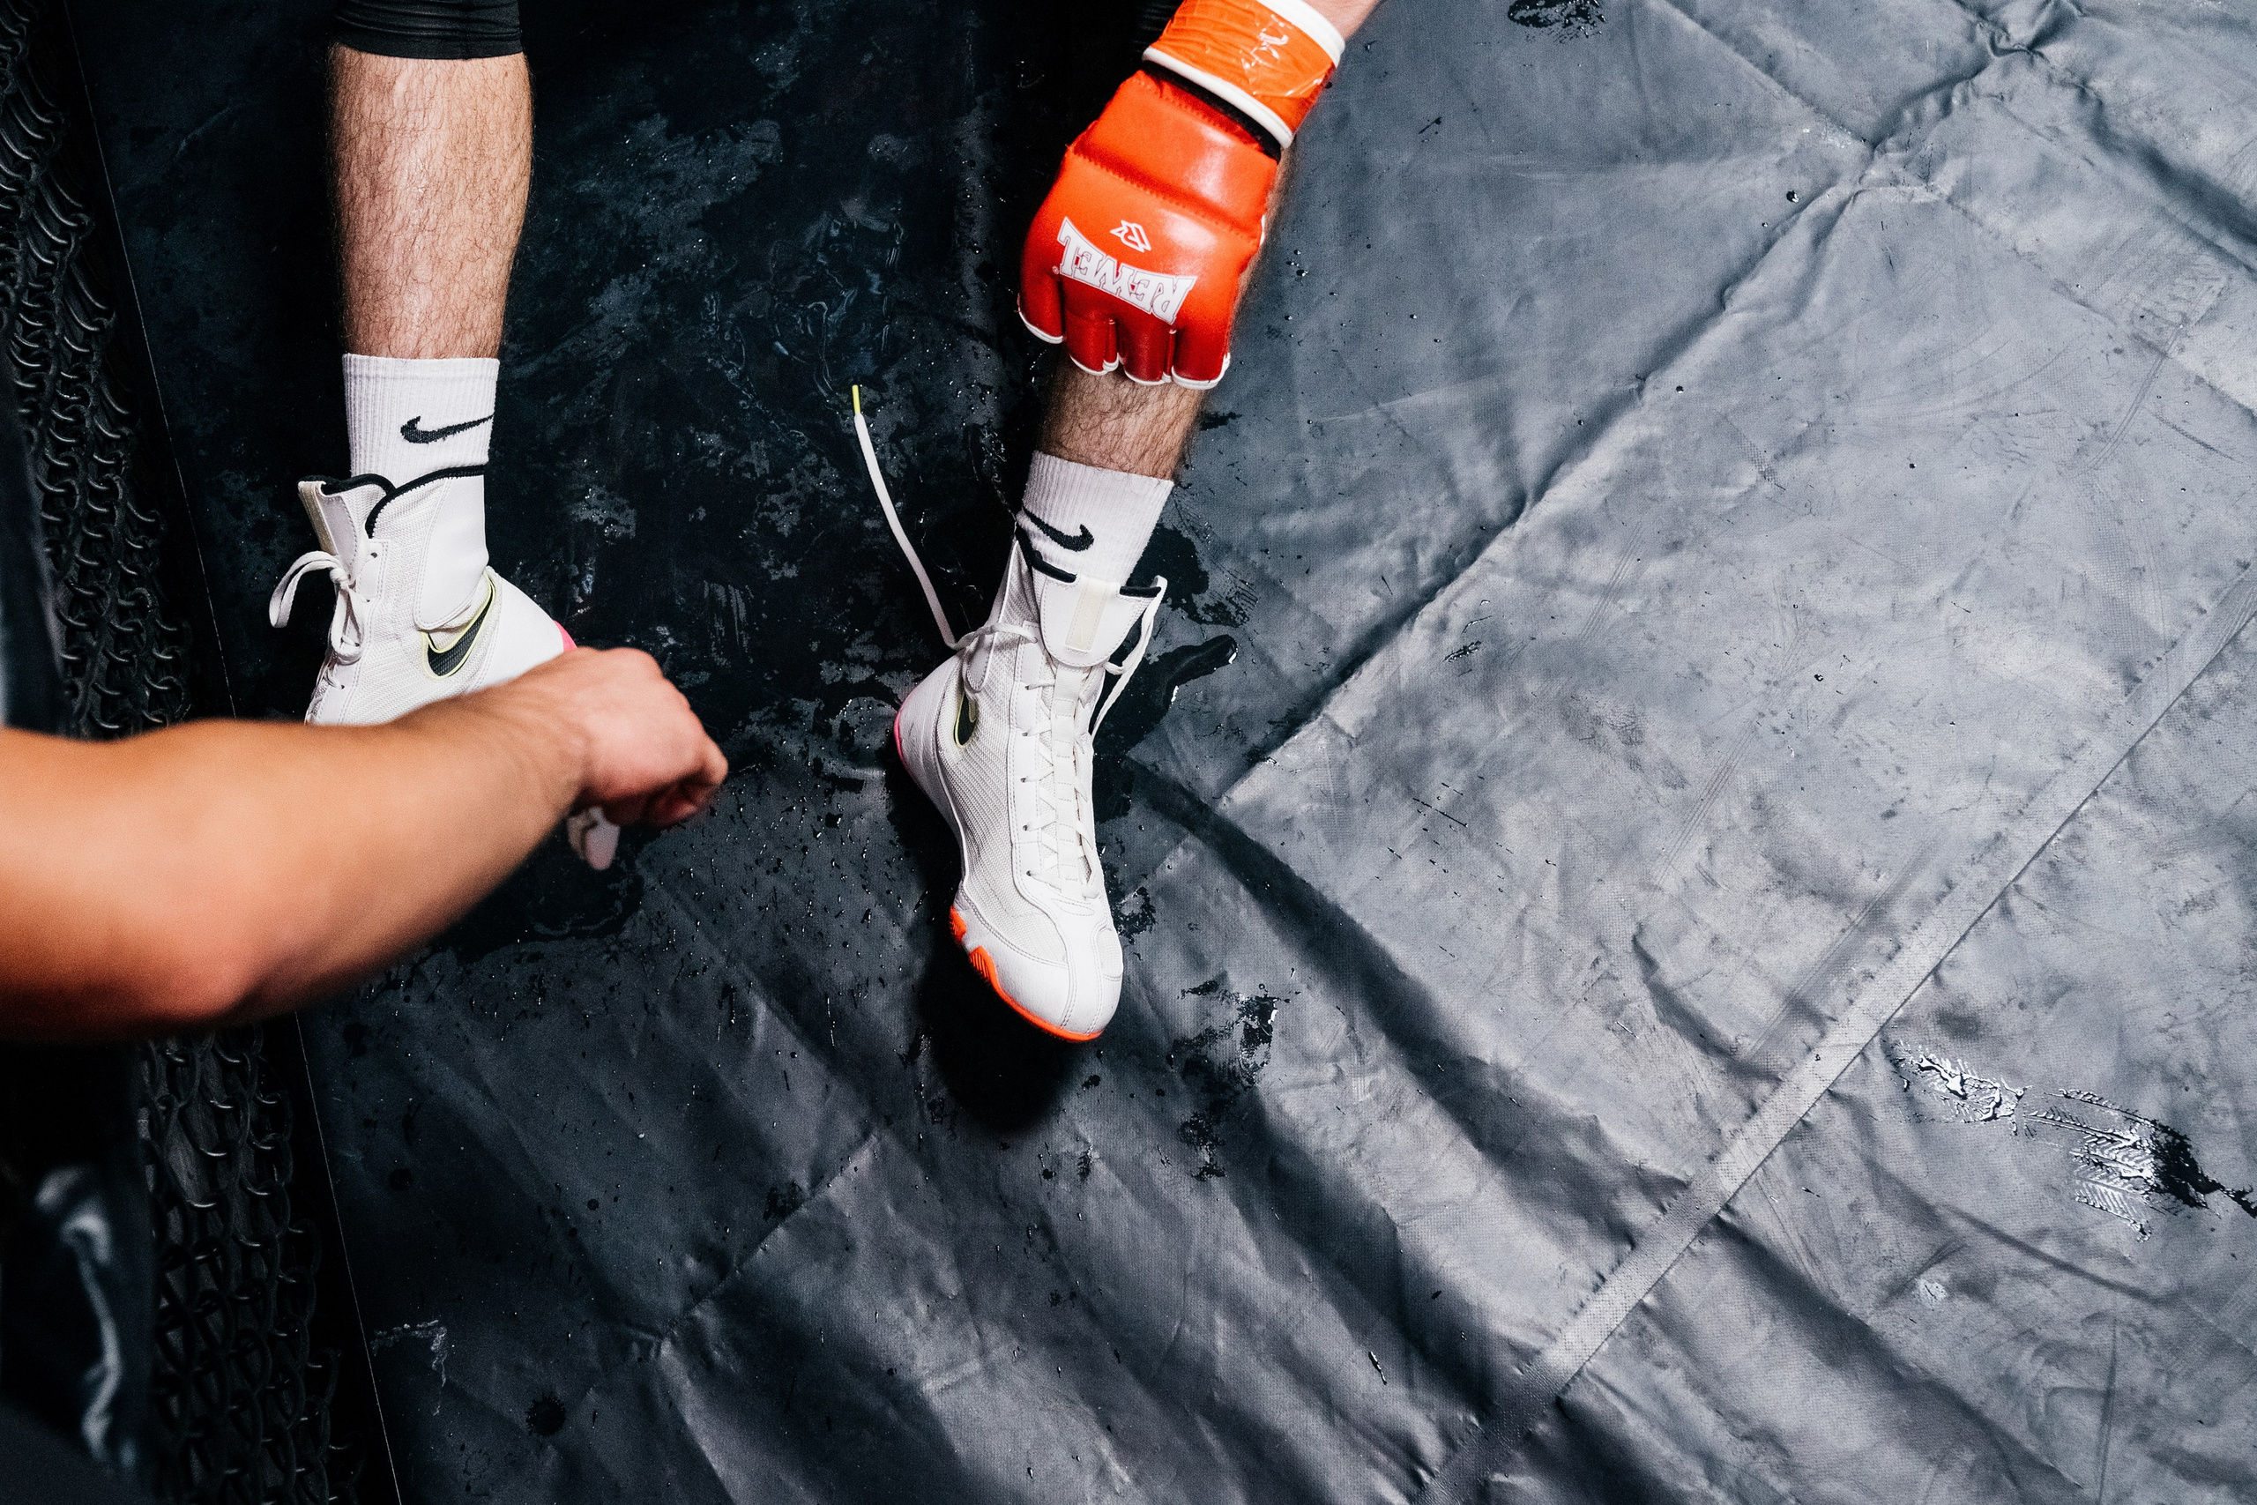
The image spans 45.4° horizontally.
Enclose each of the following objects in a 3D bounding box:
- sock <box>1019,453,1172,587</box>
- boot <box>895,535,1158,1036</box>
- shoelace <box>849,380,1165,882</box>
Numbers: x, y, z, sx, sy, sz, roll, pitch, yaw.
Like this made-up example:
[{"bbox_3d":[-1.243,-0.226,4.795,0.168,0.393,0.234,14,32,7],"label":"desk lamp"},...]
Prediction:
[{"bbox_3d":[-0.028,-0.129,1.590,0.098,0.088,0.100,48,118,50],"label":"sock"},{"bbox_3d":[-0.050,0.016,1.570,0.195,0.104,0.290,-61,38,23],"label":"boot"},{"bbox_3d":[-0.078,-0.099,1.636,0.164,0.080,0.425,-61,38,23],"label":"shoelace"}]

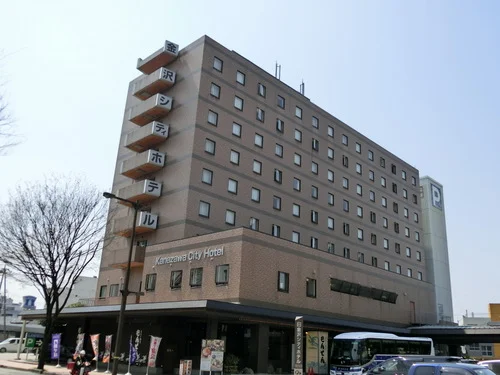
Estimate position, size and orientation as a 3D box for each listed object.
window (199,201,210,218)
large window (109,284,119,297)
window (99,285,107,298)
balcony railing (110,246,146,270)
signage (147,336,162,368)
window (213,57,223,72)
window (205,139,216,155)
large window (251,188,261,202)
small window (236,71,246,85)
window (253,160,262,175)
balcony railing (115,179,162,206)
[{"bbox_3d":[-3.943,1.890,42.714,0.150,1.338,1.172,-15,-25,42],"label":"window"},{"bbox_3d":[-12.145,9.318,44.269,1.420,1.120,0.150,-14,-25,42],"label":"large window"},{"bbox_3d":[-14.047,9.987,47.036,1.109,1.227,0.150,-15,-25,42],"label":"window"},{"bbox_3d":[-10.527,6.223,43.530,4.234,1.392,1.885,-15,-25,42],"label":"balcony railing"},{"bbox_3d":[-5.360,9.311,27.796,0.650,1.780,0.120,6,-19,-9],"label":"signage"},{"bbox_3d":[-3.110,-11.960,47.788,0.150,1.360,1.164,-15,-26,42],"label":"window"},{"bbox_3d":[-3.605,-3.727,44.612,0.180,1.330,1.180,-15,-26,42],"label":"window"},{"bbox_3d":[0.579,0.747,48.078,0.150,1.348,1.199,-15,-26,42],"label":"large window"},{"bbox_3d":[-0.910,-11.082,49.604,0.180,1.330,1.160,-15,-26,42],"label":"small window"},{"bbox_3d":[0.721,-1.885,47.302,0.150,1.280,1.160,-14,-25,42],"label":"window"},{"bbox_3d":[-10.515,0.536,46.314,4.751,1.346,1.661,-15,-26,42],"label":"balcony railing"}]

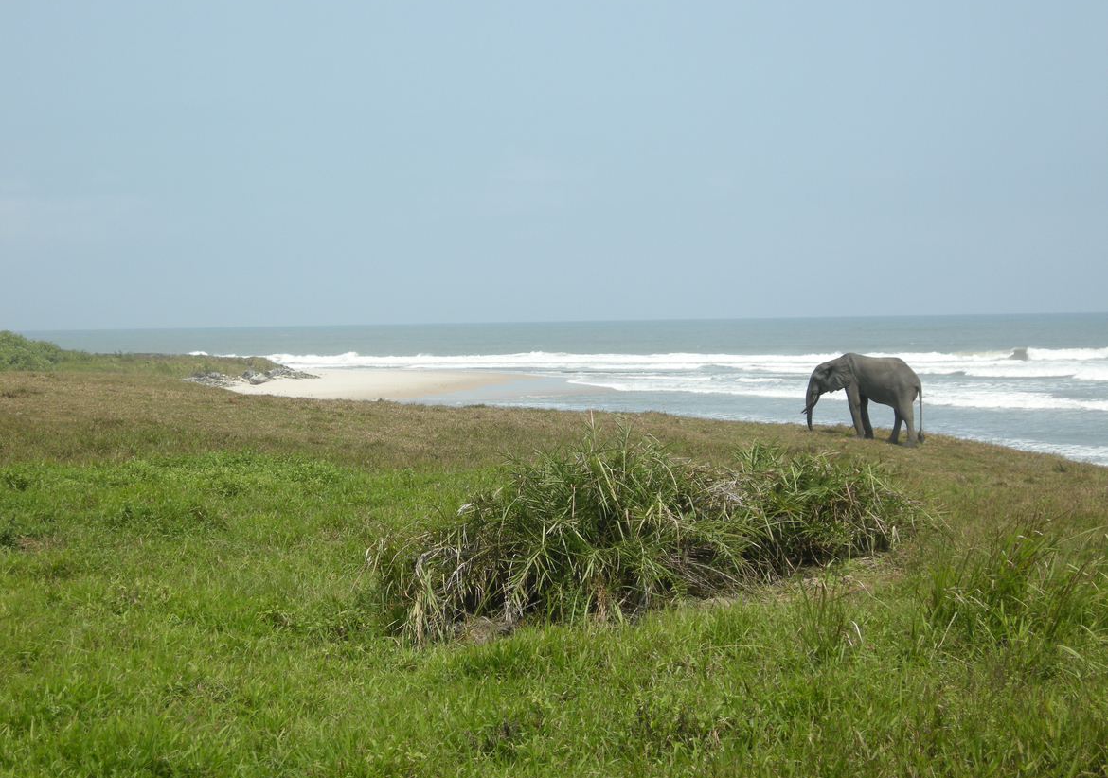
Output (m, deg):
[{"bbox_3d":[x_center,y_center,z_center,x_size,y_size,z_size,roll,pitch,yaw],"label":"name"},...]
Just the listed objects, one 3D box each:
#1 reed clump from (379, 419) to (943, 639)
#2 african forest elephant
[{"bbox_3d":[0.720,0.965,19.500,3.507,1.143,1.823,-2,2,-38],"label":"reed clump"},{"bbox_3d":[7.676,0.261,69.000,2.937,2.249,1.012,-1,1,12],"label":"african forest elephant"}]

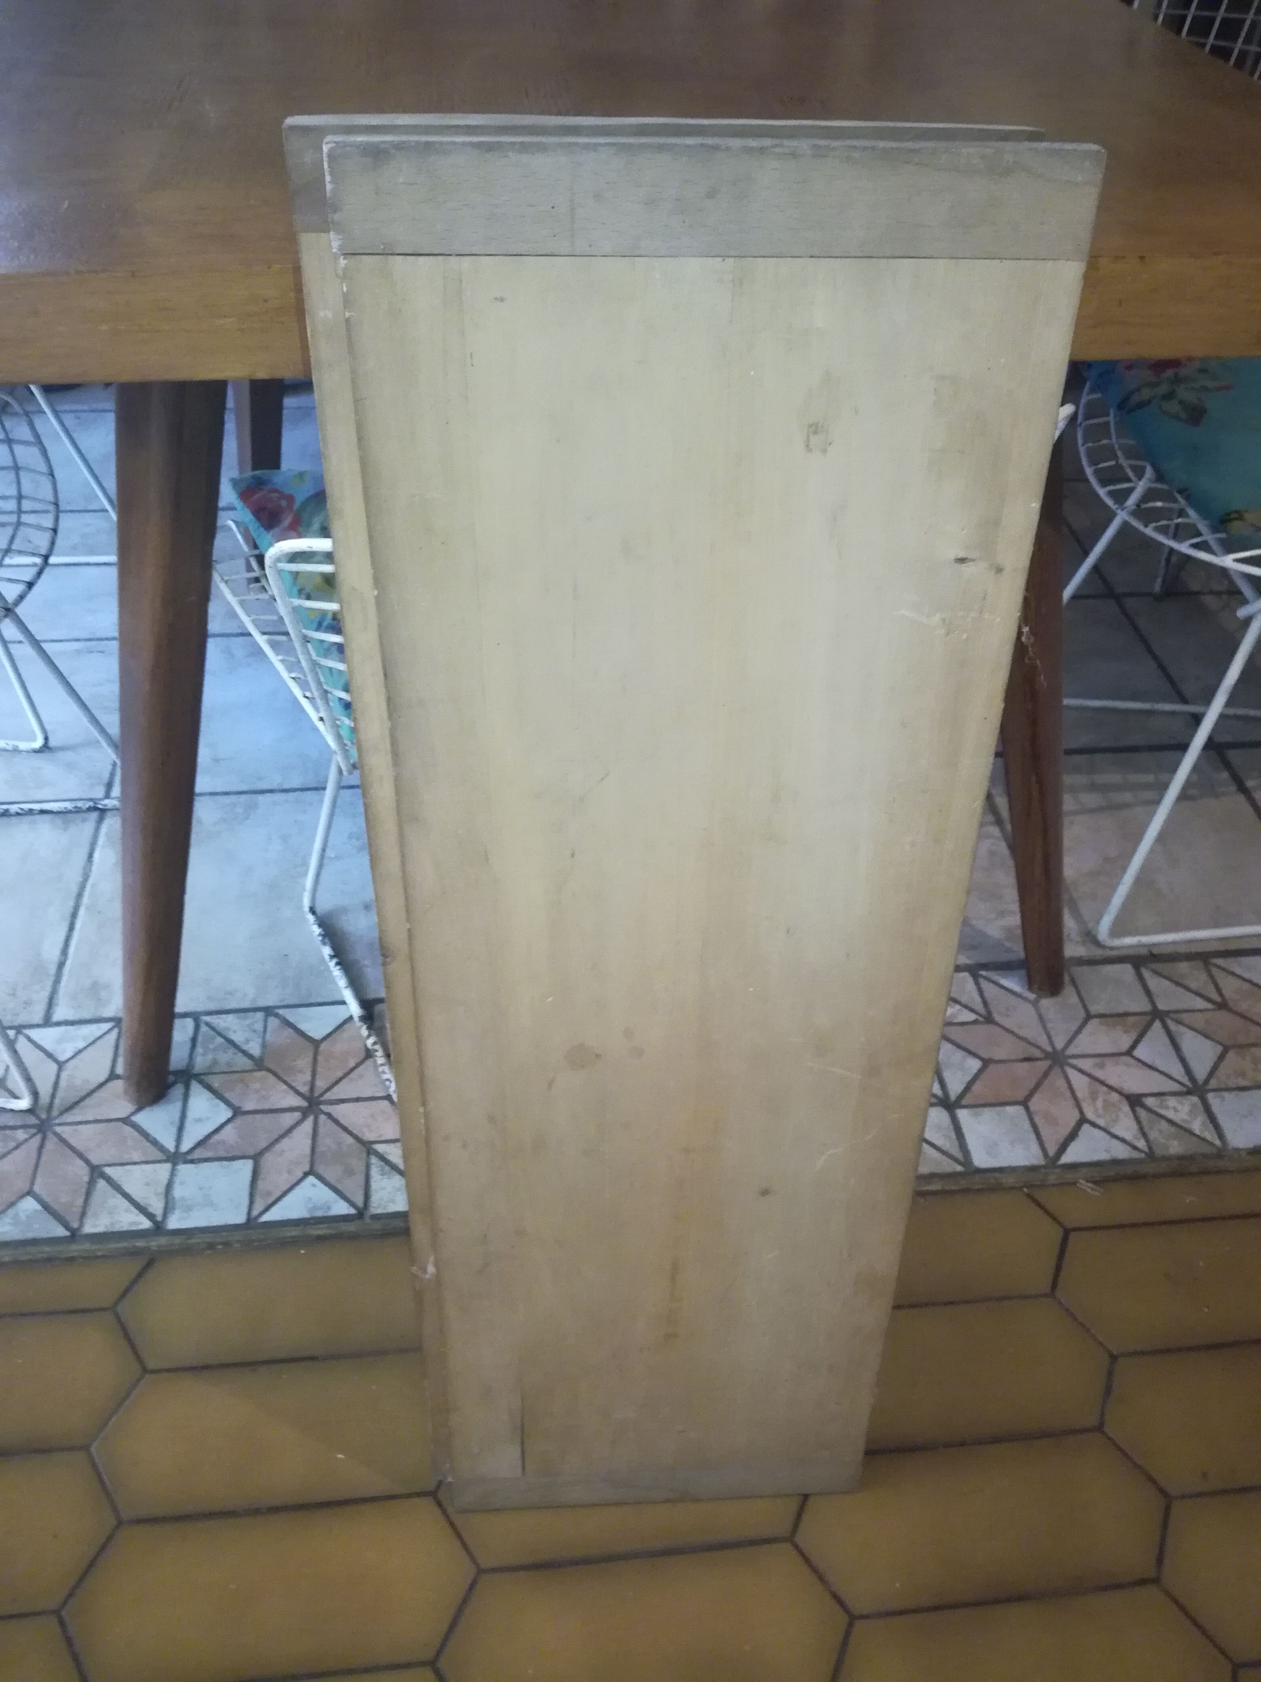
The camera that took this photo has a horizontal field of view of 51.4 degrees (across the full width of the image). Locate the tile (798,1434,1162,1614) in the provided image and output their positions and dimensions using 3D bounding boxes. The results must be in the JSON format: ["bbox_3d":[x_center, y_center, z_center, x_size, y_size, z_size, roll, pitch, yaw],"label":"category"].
[{"bbox_3d":[0.270,0.521,1.006,0.292,0.010,0.109,-3,43,-6],"label":"tile"}]

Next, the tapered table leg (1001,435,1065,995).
[{"bbox_3d":[0.360,-0.155,1.184,0.076,0.748,0.076,-12,32,3],"label":"tapered table leg"}]

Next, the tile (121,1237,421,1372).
[{"bbox_3d":[-0.283,0.389,1.119,0.292,0.010,0.109,-3,43,-6],"label":"tile"}]

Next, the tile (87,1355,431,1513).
[{"bbox_3d":[-0.271,0.468,1.036,0.292,0.010,0.109,-3,43,-6],"label":"tile"}]

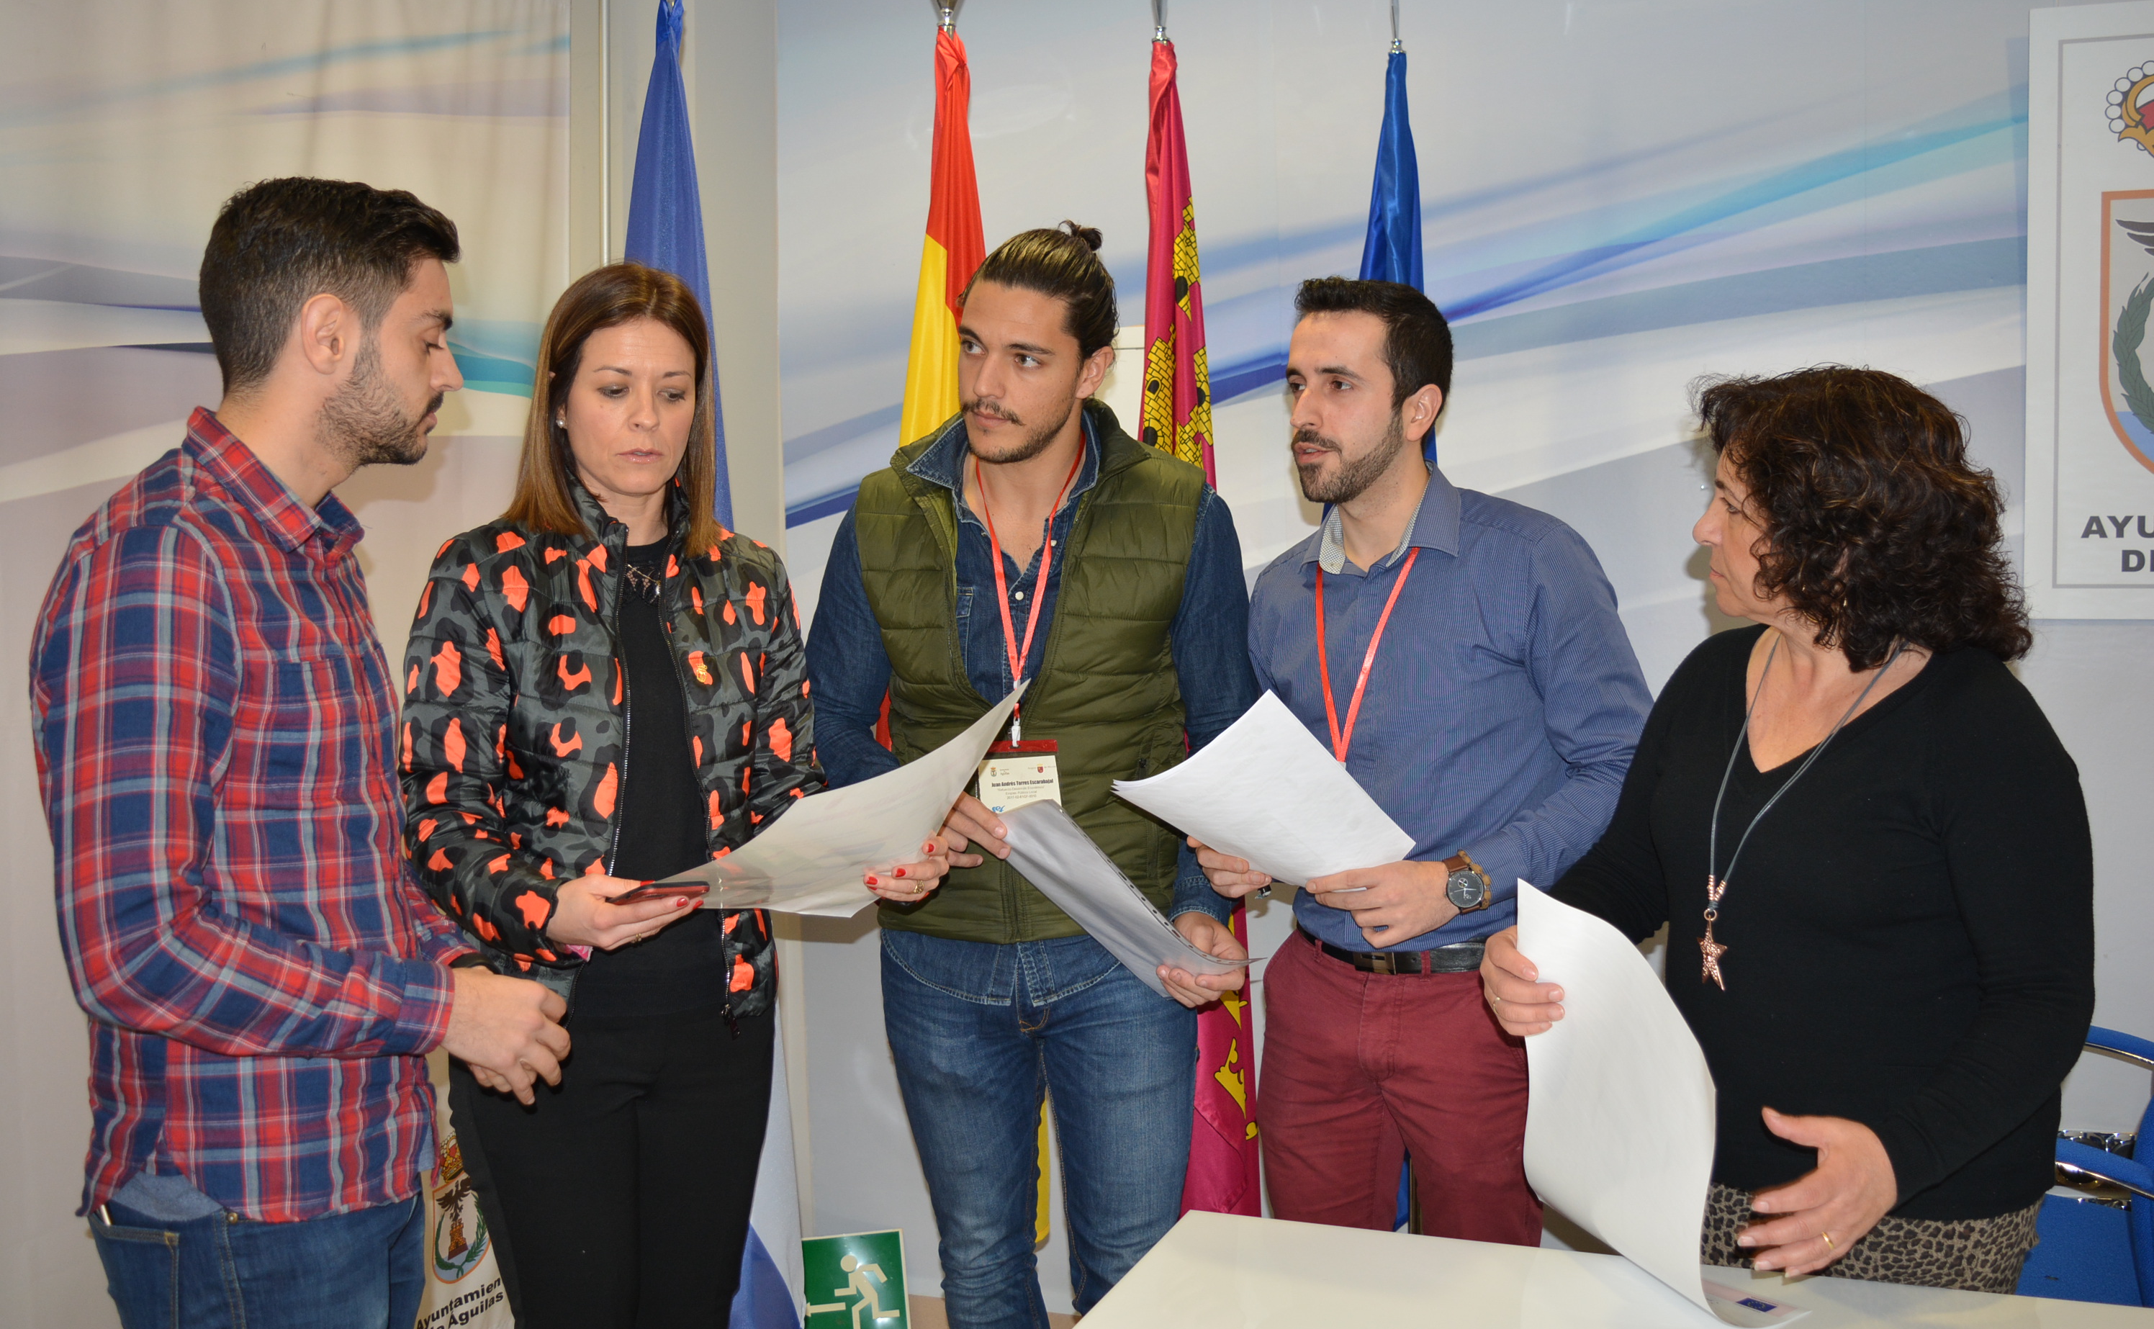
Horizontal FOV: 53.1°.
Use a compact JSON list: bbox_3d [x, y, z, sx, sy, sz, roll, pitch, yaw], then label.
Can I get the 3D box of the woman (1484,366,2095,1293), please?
[{"bbox_3d":[0.696,0.512,2.148,0.570,1.640,0.480,-2,4,-32],"label":"woman"}]

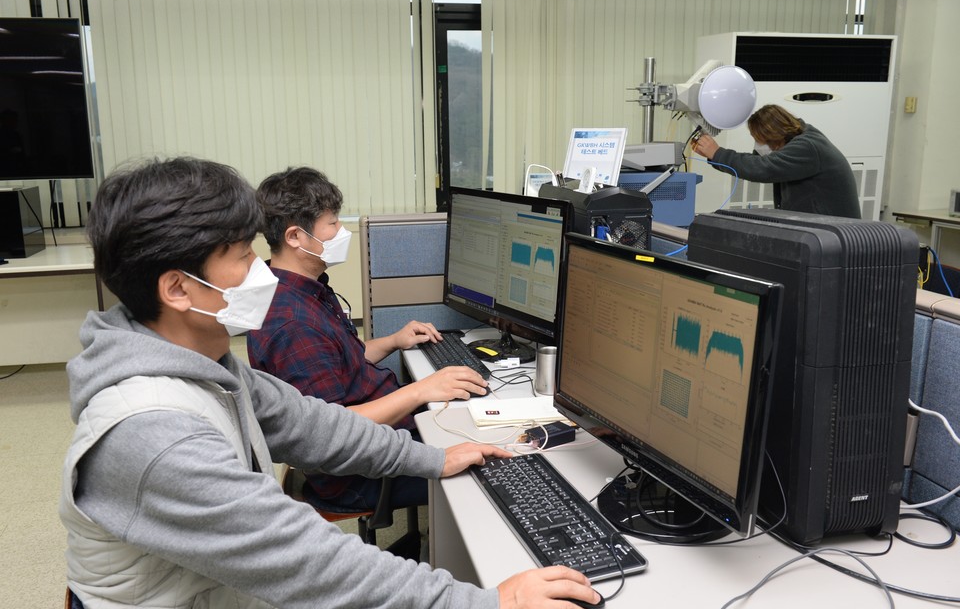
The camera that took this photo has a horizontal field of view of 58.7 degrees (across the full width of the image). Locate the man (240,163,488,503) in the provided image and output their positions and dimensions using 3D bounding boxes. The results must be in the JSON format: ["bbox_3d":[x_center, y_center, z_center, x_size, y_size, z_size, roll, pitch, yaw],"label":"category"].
[{"bbox_3d":[-0.282,0.292,2.190,0.650,1.273,0.540,-4,13,-18],"label":"man"}]

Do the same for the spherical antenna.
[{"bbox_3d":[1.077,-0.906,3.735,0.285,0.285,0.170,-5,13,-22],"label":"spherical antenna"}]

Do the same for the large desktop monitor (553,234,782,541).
[{"bbox_3d":[0.304,0.127,1.411,0.200,0.455,0.575,-5,13,-21],"label":"large desktop monitor"}]

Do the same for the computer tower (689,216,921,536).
[{"bbox_3d":[0.530,0.092,1.484,0.180,0.488,0.410,-4,13,-17],"label":"computer tower"}]

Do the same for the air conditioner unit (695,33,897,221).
[{"bbox_3d":[1.869,-0.669,5.229,1.080,1.840,0.430,-4,13,-15],"label":"air conditioner unit"}]

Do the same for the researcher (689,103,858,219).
[{"bbox_3d":[1.329,-0.179,3.922,0.760,1.440,0.520,1,12,7],"label":"researcher"}]

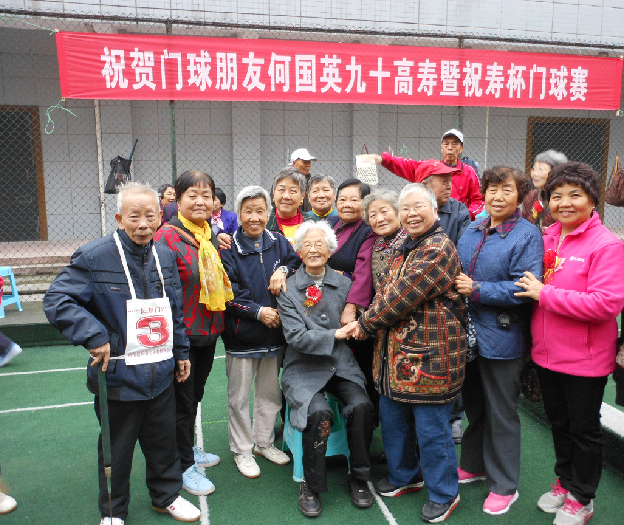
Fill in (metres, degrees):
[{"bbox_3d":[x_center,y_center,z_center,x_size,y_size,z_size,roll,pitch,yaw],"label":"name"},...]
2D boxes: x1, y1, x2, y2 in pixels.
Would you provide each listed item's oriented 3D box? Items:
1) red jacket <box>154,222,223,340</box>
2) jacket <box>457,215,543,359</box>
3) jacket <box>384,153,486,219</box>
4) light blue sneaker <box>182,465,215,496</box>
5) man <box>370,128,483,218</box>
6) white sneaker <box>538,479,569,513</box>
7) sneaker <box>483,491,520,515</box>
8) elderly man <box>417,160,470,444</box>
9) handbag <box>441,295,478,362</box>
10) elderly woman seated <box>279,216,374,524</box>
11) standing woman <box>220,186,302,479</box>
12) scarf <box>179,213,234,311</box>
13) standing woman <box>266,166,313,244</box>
[{"bbox_3d":[-0.616,0.074,2.800,0.460,0.600,0.290,-4,9,-28],"label":"red jacket"},{"bbox_3d":[0.886,0.140,2.705,0.460,0.695,0.340,9,14,44],"label":"jacket"},{"bbox_3d":[0.921,-0.484,4.377,0.820,0.680,0.360,1,8,8],"label":"jacket"},{"bbox_3d":[-0.588,1.053,2.820,0.250,0.115,0.095,8,11,43],"label":"light blue sneaker"},{"bbox_3d":[0.886,-0.169,4.421,0.920,1.690,0.400,1,8,8],"label":"man"},{"bbox_3d":[1.160,1.066,2.680,0.250,0.120,0.095,-8,11,-42],"label":"white sneaker"},{"bbox_3d":[0.909,1.110,2.748,0.095,0.100,0.245,8,13,40],"label":"sneaker"},{"bbox_3d":[0.762,0.240,3.243,0.470,1.610,0.330,-6,10,-35],"label":"elderly man"},{"bbox_3d":[0.706,0.348,2.741,0.120,0.295,0.220,10,14,44],"label":"handbag"},{"bbox_3d":[0.047,0.489,2.847,0.440,1.295,0.620,-3,10,-14],"label":"elderly woman seated"},{"bbox_3d":[-0.279,0.359,3.006,0.460,1.500,0.370,-3,10,-16],"label":"standing woman"},{"bbox_3d":[-0.506,-0.014,2.690,0.240,0.470,0.220,-4,9,-28],"label":"scarf"},{"bbox_3d":[-0.139,0.243,3.372,0.500,1.600,0.320,-1,10,-5],"label":"standing woman"}]

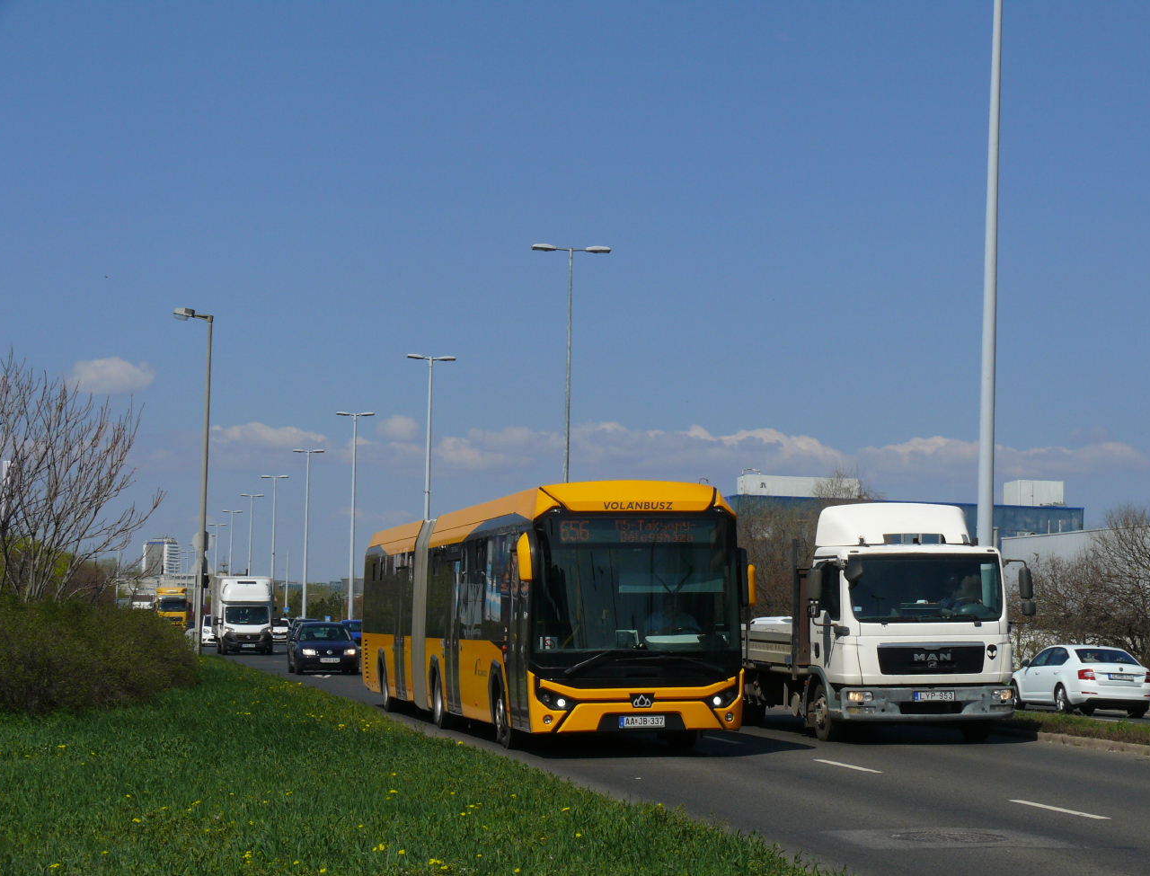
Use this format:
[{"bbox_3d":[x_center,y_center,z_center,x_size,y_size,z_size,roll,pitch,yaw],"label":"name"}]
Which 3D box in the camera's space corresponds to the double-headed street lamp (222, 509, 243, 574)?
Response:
[{"bbox_3d":[-39.172,15.253,303.497,2.330,14.000,0.320,2,-4,-10],"label":"double-headed street lamp"}]

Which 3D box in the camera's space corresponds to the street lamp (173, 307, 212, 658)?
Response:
[{"bbox_3d":[-13.305,1.520,91.569,1.380,12.000,0.350,2,-4,-10],"label":"street lamp"}]

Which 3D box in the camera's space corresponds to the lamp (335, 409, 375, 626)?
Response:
[{"bbox_3d":[-11.410,4.633,136.573,1.940,12.000,0.320,2,-4,-10],"label":"lamp"}]

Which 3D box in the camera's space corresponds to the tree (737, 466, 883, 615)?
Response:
[{"bbox_3d":[9.627,5.318,110.269,5.200,8.238,5.000,2,-4,-10],"label":"tree"}]

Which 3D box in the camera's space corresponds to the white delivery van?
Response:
[{"bbox_3d":[-13.300,7.140,106.800,2.170,3.040,6.600,2,-4,-10],"label":"white delivery van"}]

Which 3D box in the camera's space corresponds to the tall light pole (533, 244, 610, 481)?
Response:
[{"bbox_3d":[-0.218,0.505,75.570,2.250,12.100,0.320,2,-4,-10],"label":"tall light pole"}]

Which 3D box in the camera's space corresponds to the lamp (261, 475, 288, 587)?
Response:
[{"bbox_3d":[-22.151,8.707,195.375,1.940,11.950,0.320,2,-4,-10],"label":"lamp"}]

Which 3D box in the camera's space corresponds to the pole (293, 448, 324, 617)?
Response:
[{"bbox_3d":[-19.939,7.848,197.497,2.330,14.000,0.320,2,-4,-10],"label":"pole"}]

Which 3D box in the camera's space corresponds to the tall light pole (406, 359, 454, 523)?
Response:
[{"bbox_3d":[-6.092,2.678,109.681,2.050,12.100,0.300,2,-4,-10],"label":"tall light pole"}]

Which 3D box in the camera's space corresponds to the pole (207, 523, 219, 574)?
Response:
[{"bbox_3d":[-45.769,17.979,339.497,2.330,14.000,0.320,2,-4,-10],"label":"pole"}]

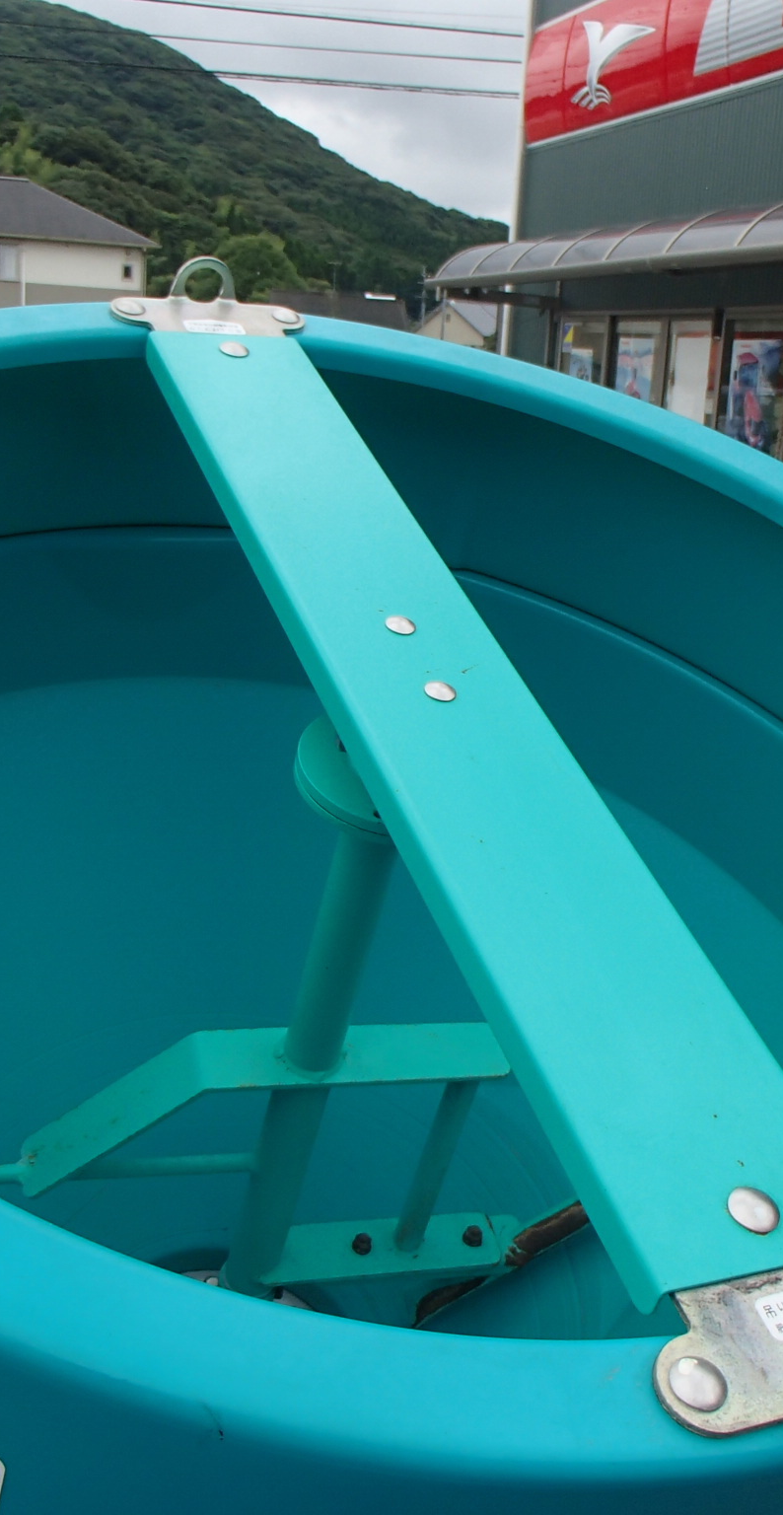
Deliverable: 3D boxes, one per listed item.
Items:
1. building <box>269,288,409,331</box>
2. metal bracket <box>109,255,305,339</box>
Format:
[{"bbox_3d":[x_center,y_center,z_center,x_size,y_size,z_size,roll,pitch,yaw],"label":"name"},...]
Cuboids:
[{"bbox_3d":[-3.293,-24.086,97.017,9.000,6.500,8.000,-1,13,-17],"label":"building"},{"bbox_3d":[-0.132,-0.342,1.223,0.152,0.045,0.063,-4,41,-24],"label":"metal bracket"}]

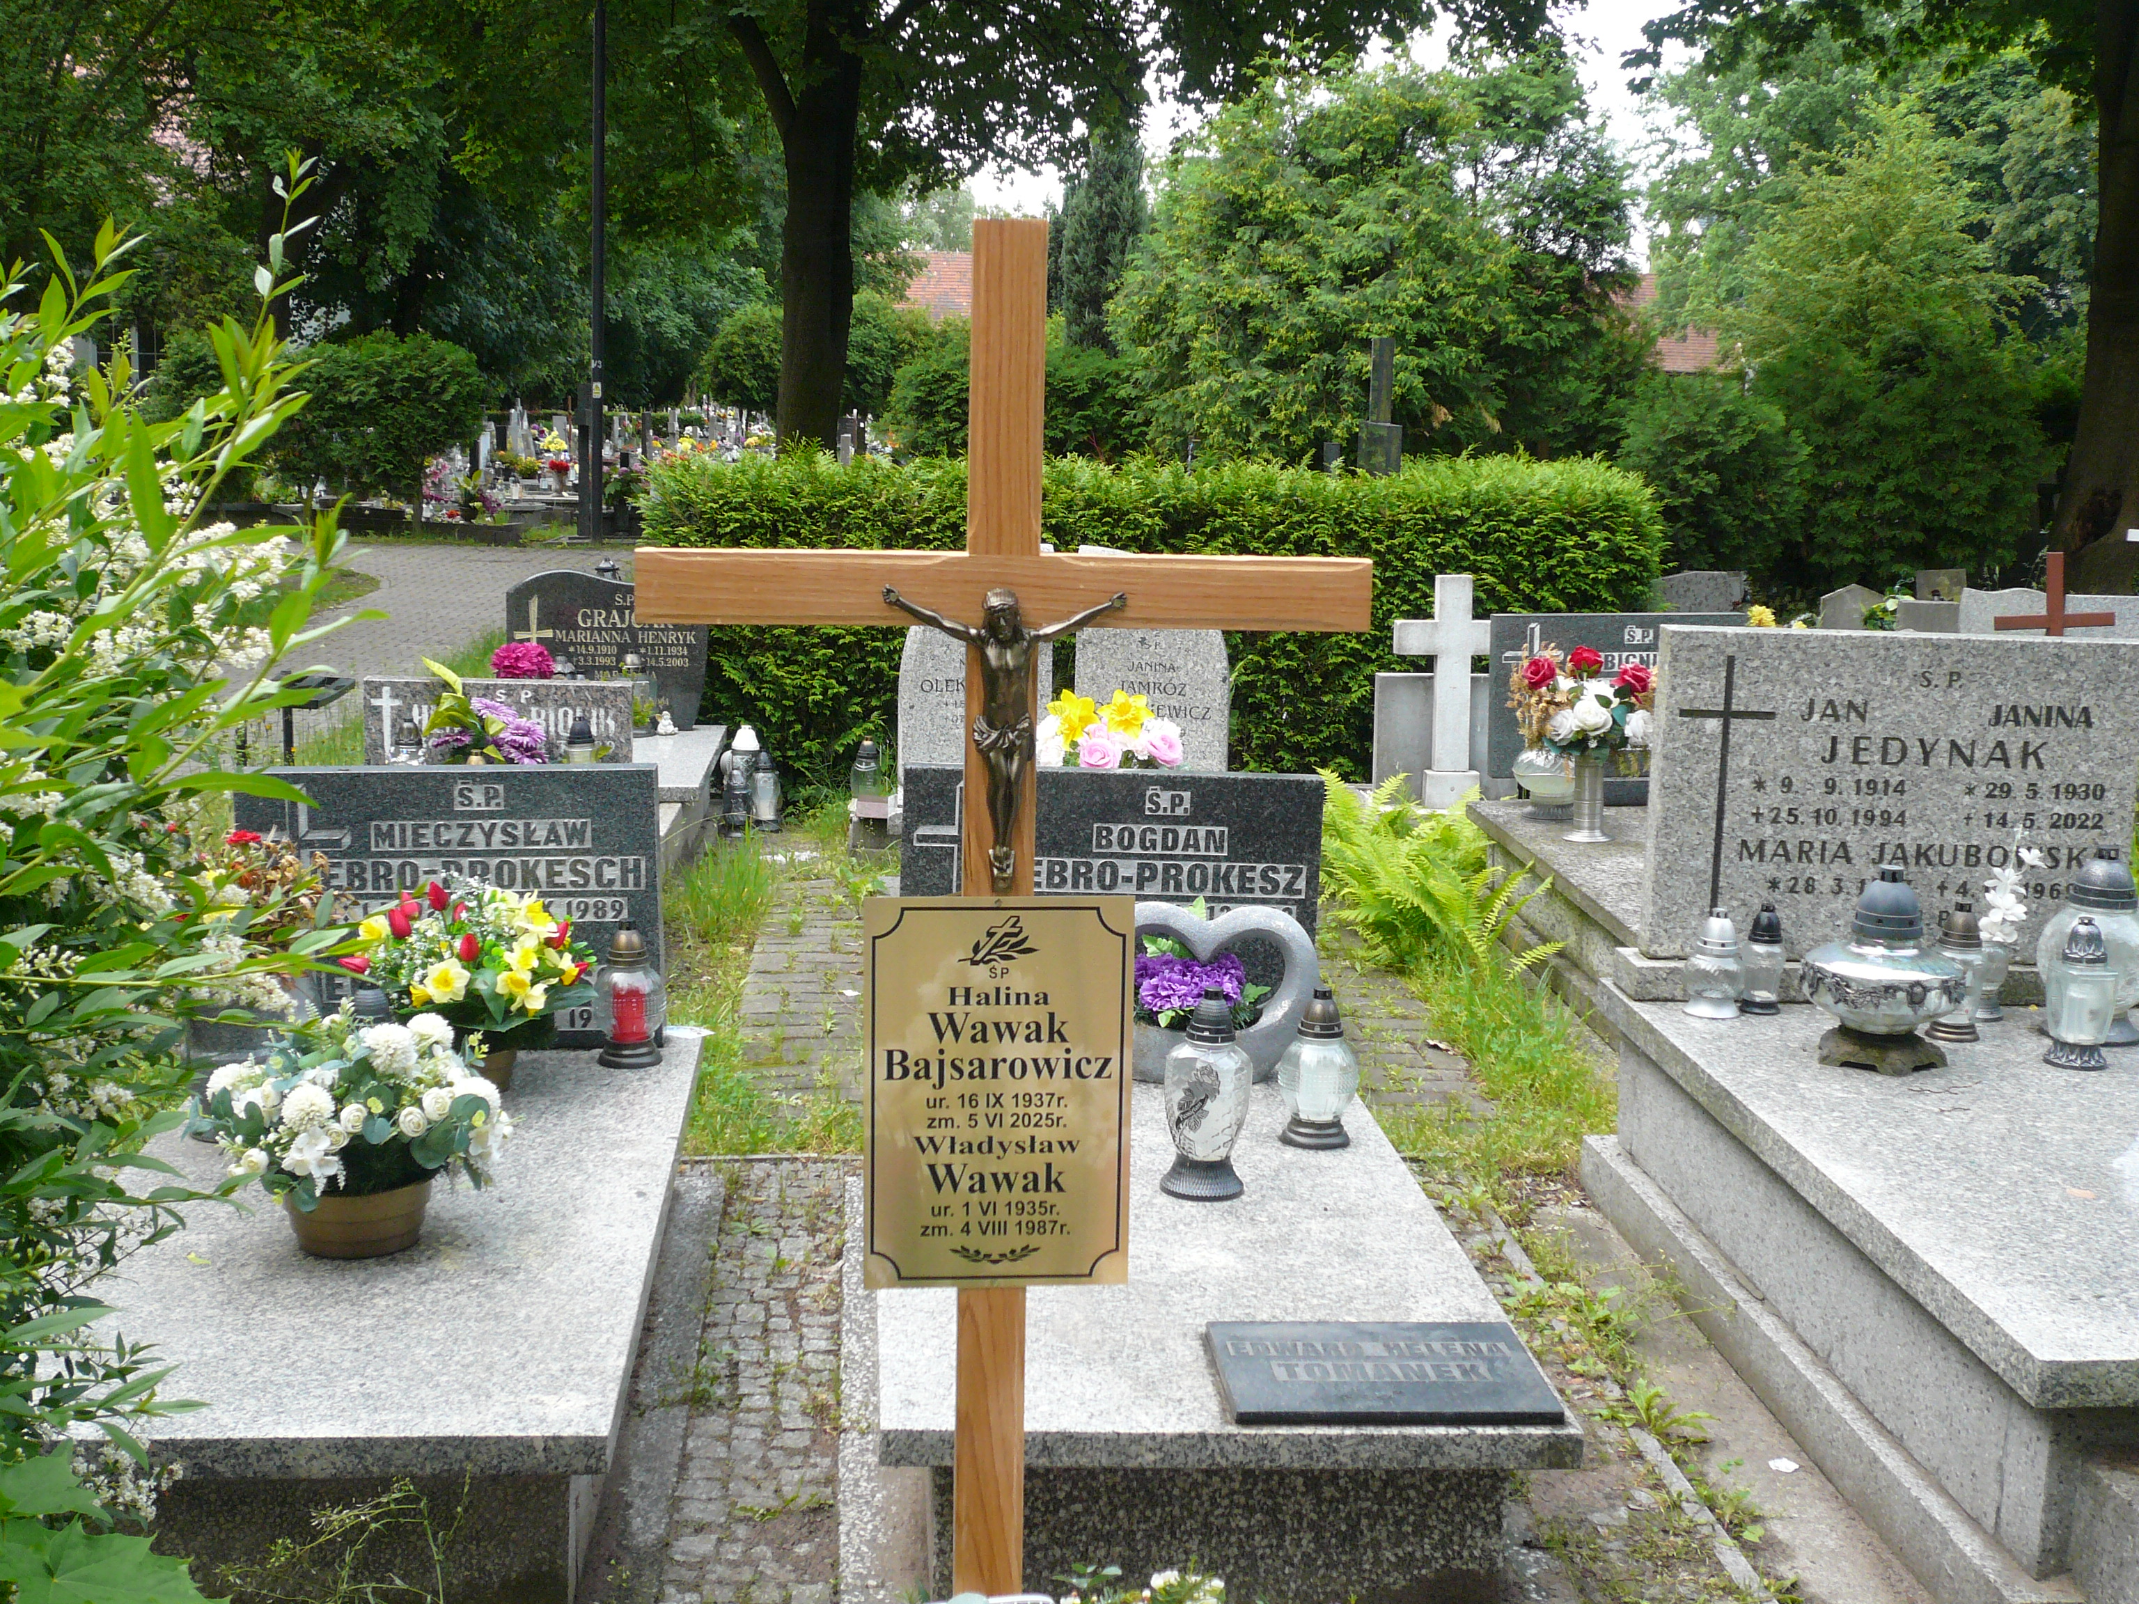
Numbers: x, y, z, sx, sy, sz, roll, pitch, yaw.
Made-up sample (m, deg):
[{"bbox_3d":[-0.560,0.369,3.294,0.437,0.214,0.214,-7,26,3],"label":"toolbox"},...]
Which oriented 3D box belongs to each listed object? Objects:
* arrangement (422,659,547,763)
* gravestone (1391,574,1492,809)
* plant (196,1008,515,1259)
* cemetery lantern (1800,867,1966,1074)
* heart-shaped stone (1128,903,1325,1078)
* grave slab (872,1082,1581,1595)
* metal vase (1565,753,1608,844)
[{"bbox_3d":[-1.480,-0.179,6.578,0.317,0.368,0.270,1,10,-5],"label":"arrangement"},{"bbox_3d":[1.070,-0.313,7.299,0.342,0.653,0.150,1,10,-5],"label":"gravestone"},{"bbox_3d":[-1.007,0.455,3.676,0.430,0.345,0.390,1,10,-5],"label":"plant"},{"bbox_3d":[1.292,0.253,4.078,0.259,0.304,0.259,1,10,-5],"label":"cemetery lantern"},{"bbox_3d":[0.240,0.329,4.594,0.412,0.312,0.135,1,10,-5],"label":"heart-shaped stone"},{"bbox_3d":[0.127,0.700,3.981,0.841,0.214,1.784,1,10,-5],"label":"grave slab"},{"bbox_3d":[1.313,-0.016,6.551,0.118,0.218,0.118,1,10,-5],"label":"metal vase"}]

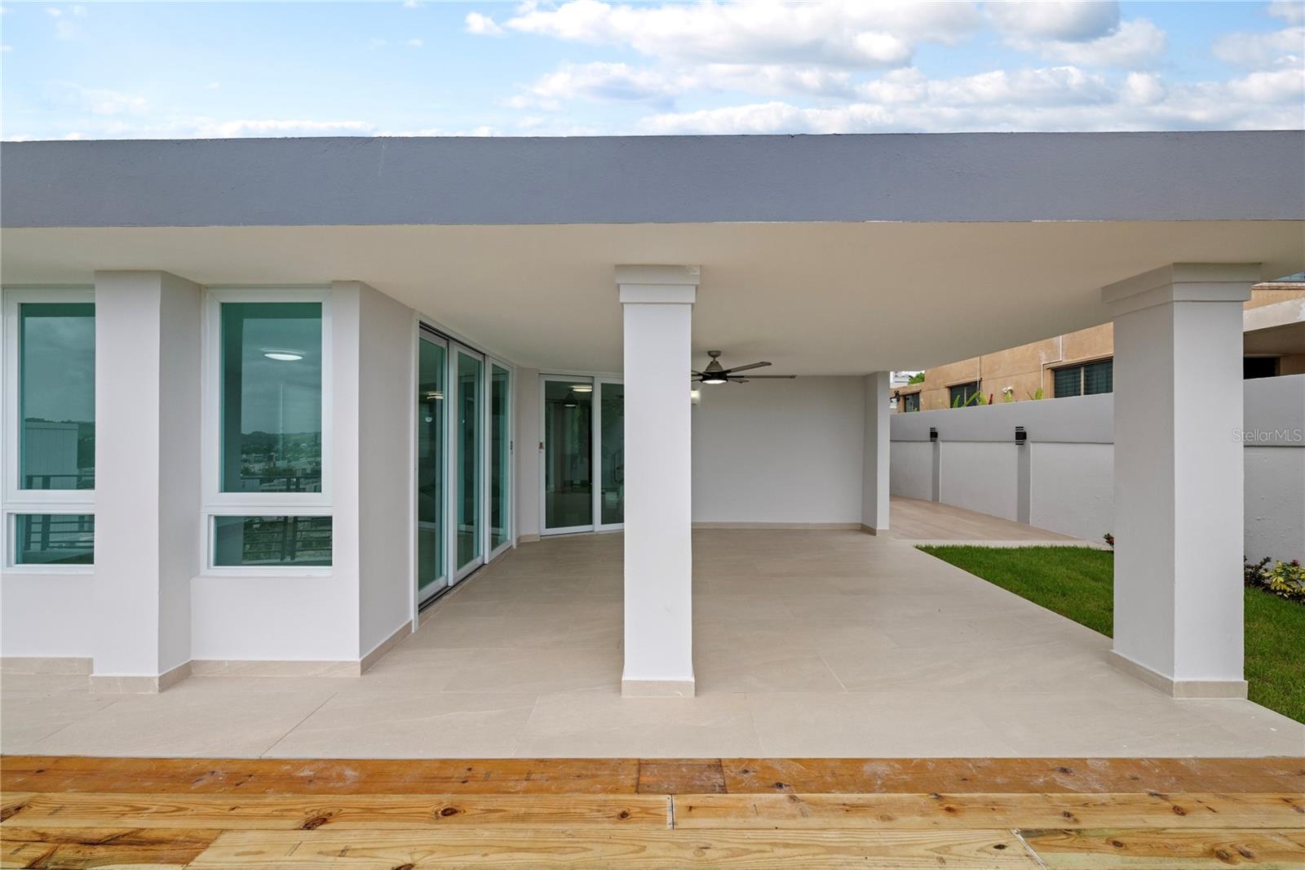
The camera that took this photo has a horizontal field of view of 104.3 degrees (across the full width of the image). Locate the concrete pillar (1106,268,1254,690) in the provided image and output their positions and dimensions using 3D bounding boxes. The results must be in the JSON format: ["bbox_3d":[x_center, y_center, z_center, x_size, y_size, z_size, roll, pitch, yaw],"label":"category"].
[{"bbox_3d":[3.193,0.267,3.109,0.490,2.460,0.480,0,0,0],"label":"concrete pillar"}]

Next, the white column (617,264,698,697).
[{"bbox_3d":[0.033,0.267,3.110,0.481,2.460,0.481,0,0,0],"label":"white column"}]

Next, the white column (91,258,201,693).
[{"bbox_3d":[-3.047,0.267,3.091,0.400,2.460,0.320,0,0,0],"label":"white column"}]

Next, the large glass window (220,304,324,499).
[{"bbox_3d":[-2.466,-0.237,3.282,0.692,1.266,0.080,0,0,0],"label":"large glass window"}]

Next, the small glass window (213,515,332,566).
[{"bbox_3d":[-2.474,0.686,3.302,0.789,0.351,0.080,0,0,0],"label":"small glass window"}]

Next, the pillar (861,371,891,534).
[{"bbox_3d":[3.450,0.300,7.817,0.218,2.460,0.500,0,0,0],"label":"pillar"}]

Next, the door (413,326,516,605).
[{"bbox_3d":[-1.947,0.293,5.487,0.150,2.397,2.832,0,0,0],"label":"door"}]

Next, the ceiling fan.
[{"bbox_3d":[0.699,-0.766,5.703,1.840,0.358,1.680,0,0,0],"label":"ceiling fan"}]

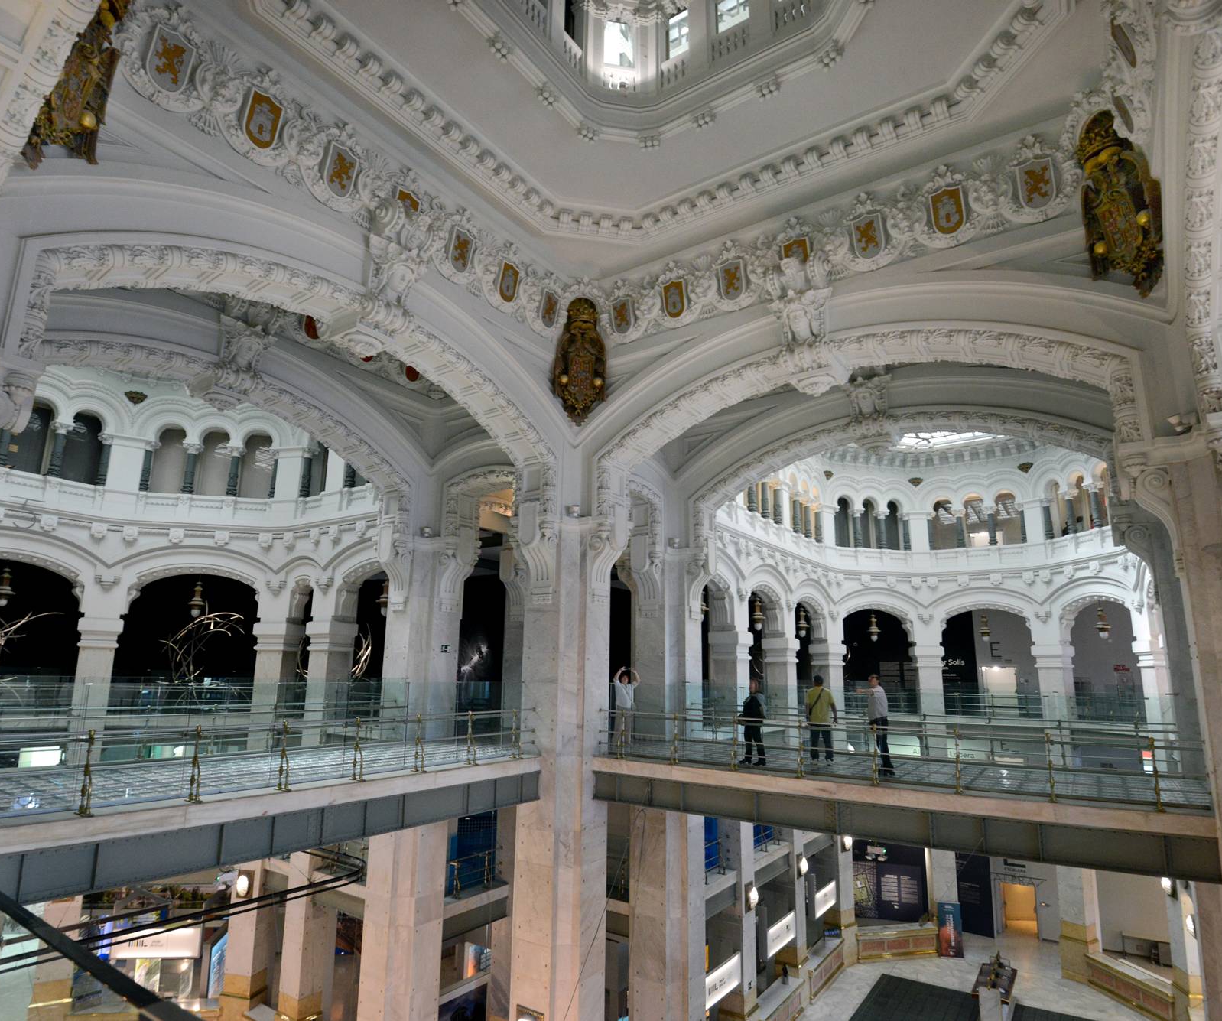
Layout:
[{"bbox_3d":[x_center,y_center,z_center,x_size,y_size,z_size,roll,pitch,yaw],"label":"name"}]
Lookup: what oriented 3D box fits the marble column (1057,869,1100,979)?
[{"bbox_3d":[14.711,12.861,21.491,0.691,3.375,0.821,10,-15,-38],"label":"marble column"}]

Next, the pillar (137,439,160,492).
[{"bbox_3d":[-14.339,-1.390,21.083,0.560,1.630,0.560,4,-12,-14],"label":"pillar"}]

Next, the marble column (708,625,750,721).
[{"bbox_3d":[3.603,4.955,20.502,0.950,2.950,0.950,-8,-15,35],"label":"marble column"}]

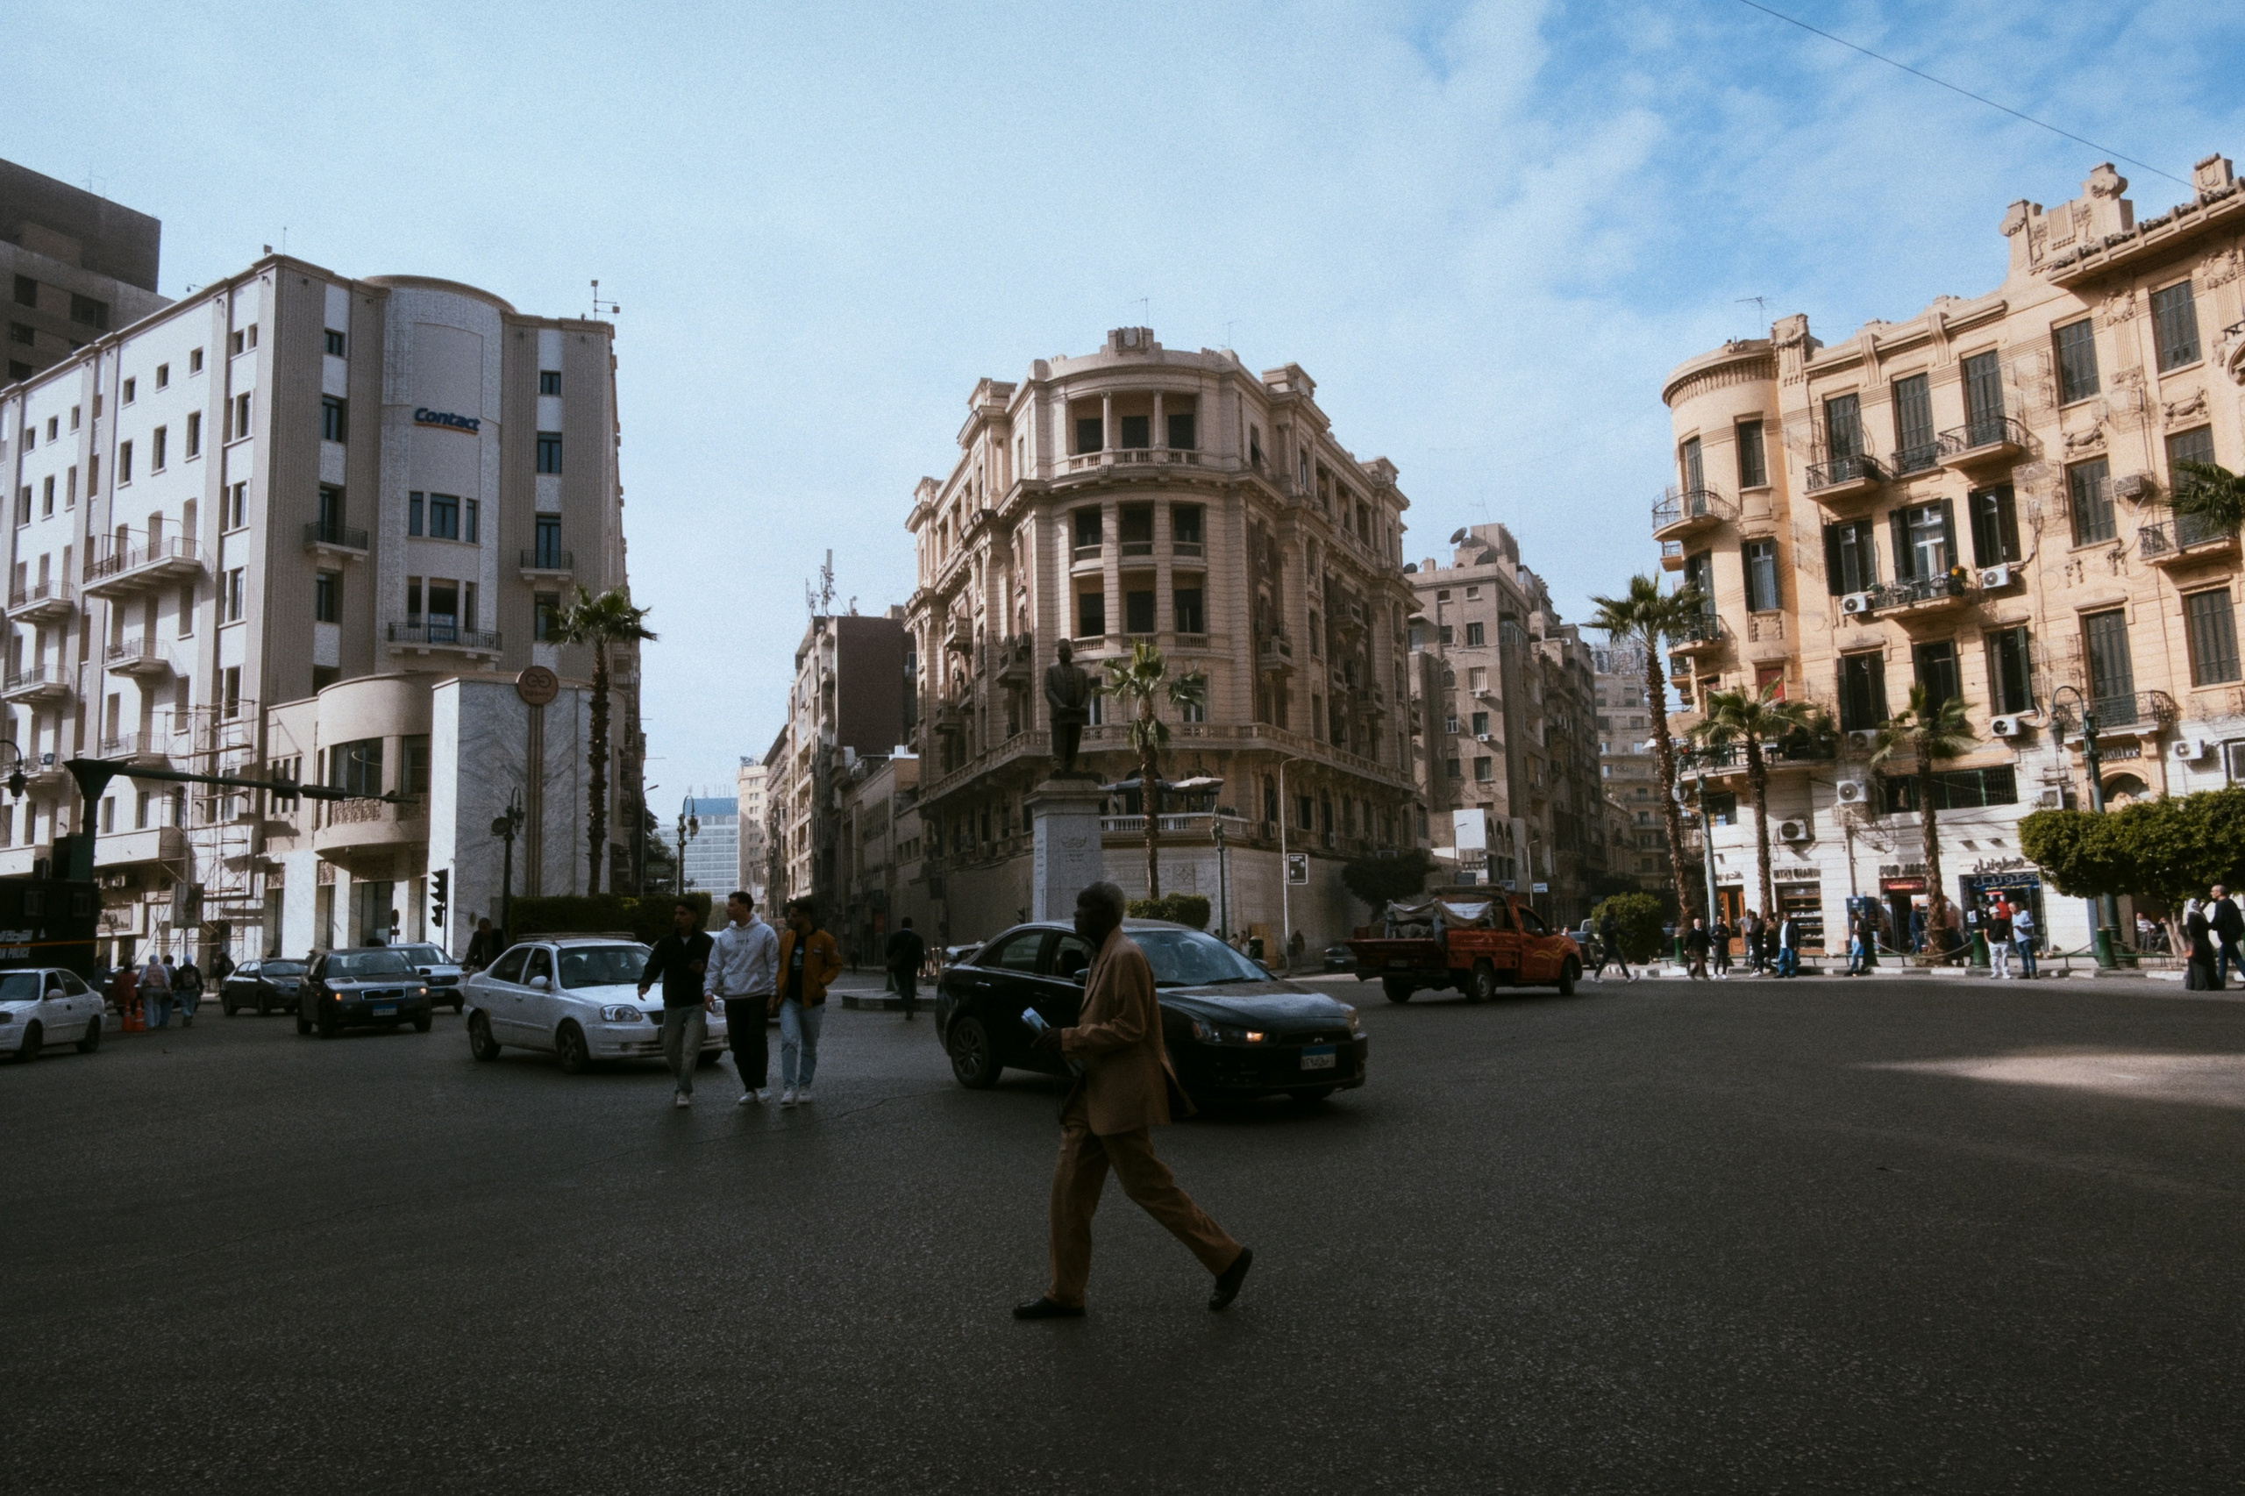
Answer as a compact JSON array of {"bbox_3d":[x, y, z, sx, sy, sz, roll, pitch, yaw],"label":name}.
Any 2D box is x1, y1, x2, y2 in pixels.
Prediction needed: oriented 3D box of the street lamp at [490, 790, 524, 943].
[{"bbox_3d":[-18.790,4.334,45.810,1.100,6.169,0.800,-6,-8,35],"label":"street lamp"}]

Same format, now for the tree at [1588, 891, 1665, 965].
[{"bbox_3d":[16.844,6.031,50.139,2.500,2.352,2.500,-1,-7,0],"label":"tree"}]

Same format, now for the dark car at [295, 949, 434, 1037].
[{"bbox_3d":[-13.068,4.201,25.837,1.720,1.430,4.350,3,-9,-35],"label":"dark car"}]

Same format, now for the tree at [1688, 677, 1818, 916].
[{"bbox_3d":[19.553,2.354,46.559,3.700,8.639,3.700,-1,-7,0],"label":"tree"}]

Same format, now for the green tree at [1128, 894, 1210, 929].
[{"bbox_3d":[1.448,6.595,52.589,3.400,2.881,3.100,-2,-7,0],"label":"green tree"}]

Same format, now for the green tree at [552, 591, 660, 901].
[{"bbox_3d":[-16.874,1.289,49.208,3.400,13.475,3.400,-1,-7,0],"label":"green tree"}]

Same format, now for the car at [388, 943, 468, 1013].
[{"bbox_3d":[-16.321,5.191,33.999,1.790,1.630,4.300,5,-9,-42],"label":"car"}]

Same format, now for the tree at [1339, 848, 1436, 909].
[{"bbox_3d":[10.272,6.248,57.667,3.700,4.651,3.400,-2,-7,0],"label":"tree"}]

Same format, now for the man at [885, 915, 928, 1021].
[{"bbox_3d":[-3.665,3.738,25.274,0.620,1.716,0.450,-2,-7,4],"label":"man"}]

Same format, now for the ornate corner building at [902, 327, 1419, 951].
[{"bbox_3d":[1.264,-3.290,80.497,29.500,29.432,27.000,-2,-7,4],"label":"ornate corner building"}]

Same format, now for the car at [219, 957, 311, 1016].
[{"bbox_3d":[-21.566,6.079,38.348,4.350,1.430,1.690,-8,-9,42],"label":"car"}]

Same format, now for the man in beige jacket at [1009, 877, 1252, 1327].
[{"bbox_3d":[0.022,1.339,5.779,0.860,1.636,0.540,-1,-7,0],"label":"man in beige jacket"}]

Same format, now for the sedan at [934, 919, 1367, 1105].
[{"bbox_3d":[0.097,2.241,12.931,1.770,1.490,4.560,4,-9,-37],"label":"sedan"}]

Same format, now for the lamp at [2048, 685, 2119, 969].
[{"bbox_3d":[21.249,1.725,32.728,1.250,6.253,0.600,-1,-7,-7],"label":"lamp"}]

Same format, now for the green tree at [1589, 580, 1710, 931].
[{"bbox_3d":[15.918,0.614,44.243,3.500,11.589,3.400,-2,-7,0],"label":"green tree"}]

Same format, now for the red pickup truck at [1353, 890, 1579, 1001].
[{"bbox_3d":[5.911,3.277,25.038,1.780,1.850,5.150,-7,-9,39],"label":"red pickup truck"}]

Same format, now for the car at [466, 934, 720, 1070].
[{"bbox_3d":[-6.248,2.949,17.574,1.690,1.460,4.280,5,-9,-43],"label":"car"}]

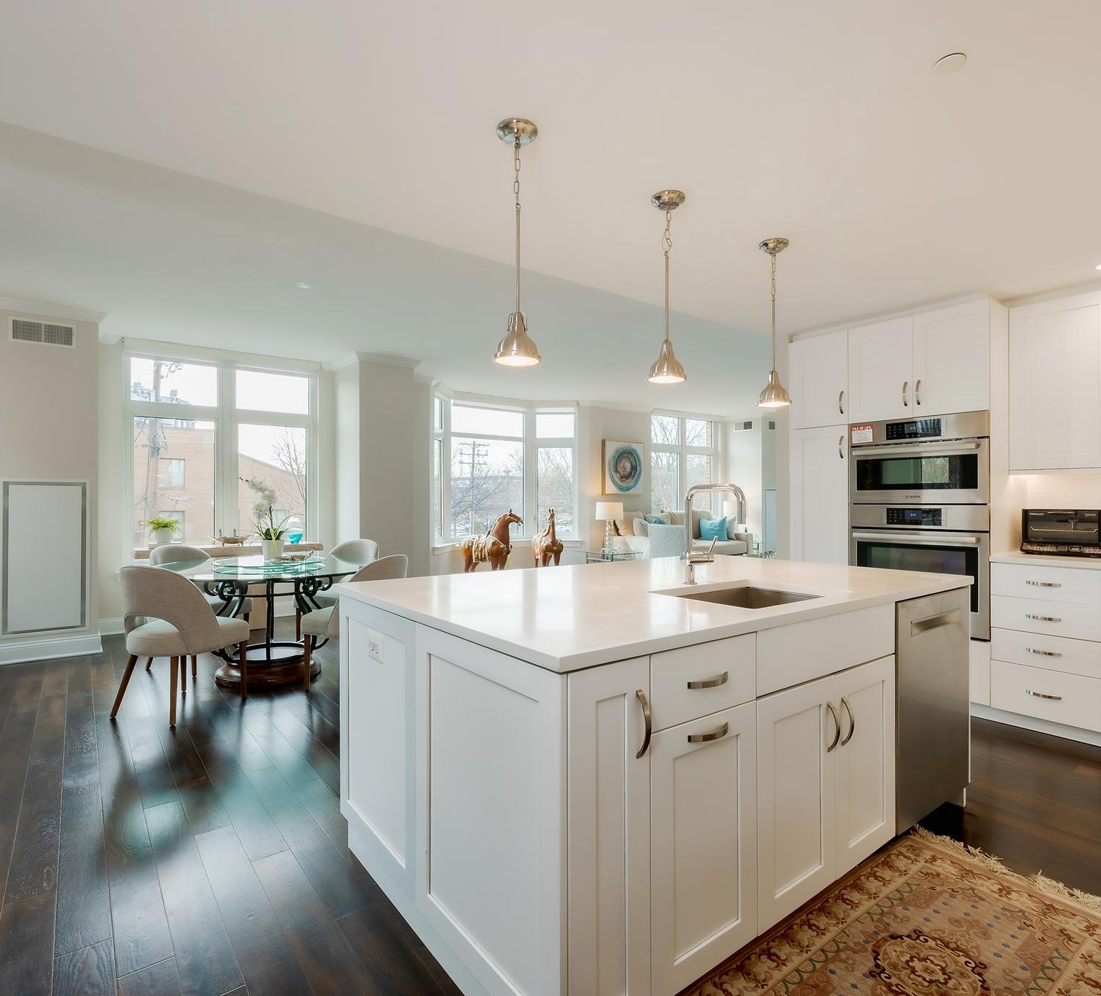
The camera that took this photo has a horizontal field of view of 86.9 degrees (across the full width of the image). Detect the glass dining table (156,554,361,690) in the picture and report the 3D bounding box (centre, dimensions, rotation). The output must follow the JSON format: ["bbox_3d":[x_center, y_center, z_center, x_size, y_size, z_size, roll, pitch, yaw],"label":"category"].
[{"bbox_3d":[-1.950,0.859,4.120,1.470,0.760,1.470,0,0,-39],"label":"glass dining table"}]

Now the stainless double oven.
[{"bbox_3d":[2.356,0.151,3.611,0.580,1.248,0.742,0,0,-39],"label":"stainless double oven"}]

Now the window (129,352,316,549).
[{"bbox_3d":[-3.230,-0.394,5.839,1.636,1.870,0.120,0,0,-36],"label":"window"}]

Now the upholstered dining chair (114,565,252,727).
[{"bbox_3d":[-2.163,0.807,3.397,0.510,0.855,0.530,0,0,20],"label":"upholstered dining chair"}]

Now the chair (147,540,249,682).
[{"bbox_3d":[-2.585,0.807,4.255,0.530,0.855,0.510,0,0,18],"label":"chair"}]

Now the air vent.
[{"bbox_3d":[-3.859,-1.248,4.419,0.386,0.186,0.020,0,0,-36],"label":"air vent"}]

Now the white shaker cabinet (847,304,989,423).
[{"bbox_3d":[2.402,-0.779,3.645,0.610,0.606,0.741,0,0,-39],"label":"white shaker cabinet"}]

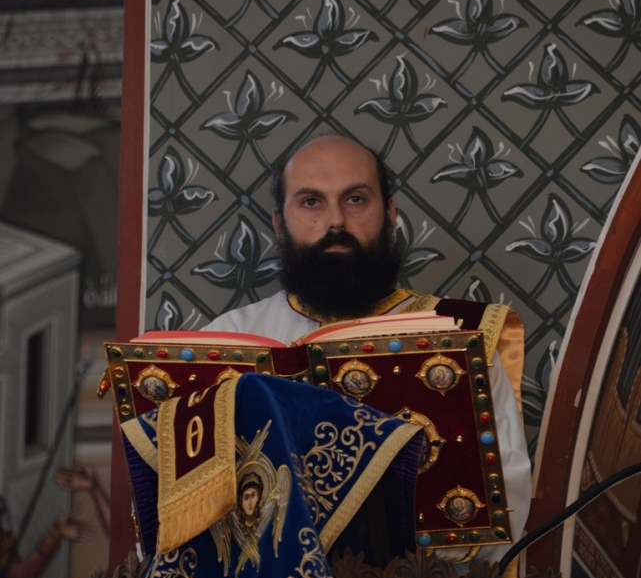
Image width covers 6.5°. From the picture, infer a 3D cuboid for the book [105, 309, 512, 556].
[{"bbox_3d":[-0.012,0.203,7.738,0.535,0.100,0.336,-2,-62,13],"label":"book"}]

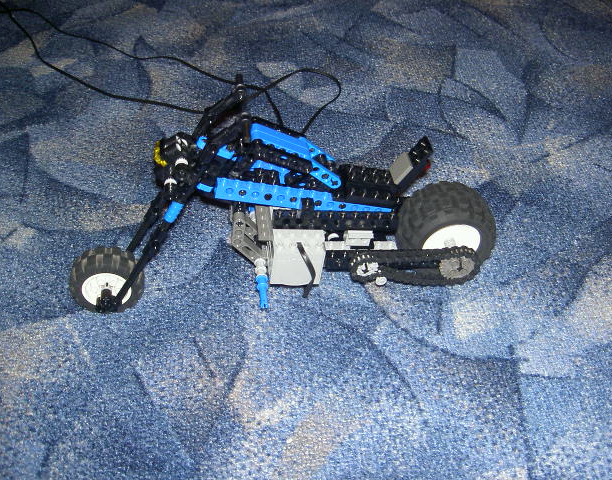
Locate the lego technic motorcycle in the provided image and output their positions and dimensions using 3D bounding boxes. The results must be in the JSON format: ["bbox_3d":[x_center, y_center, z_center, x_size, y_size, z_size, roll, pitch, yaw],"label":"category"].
[{"bbox_3d":[-0.012,-0.024,0.463,0.293,0.158,0.080,-6,43,-7],"label":"lego technic motorcycle"}]

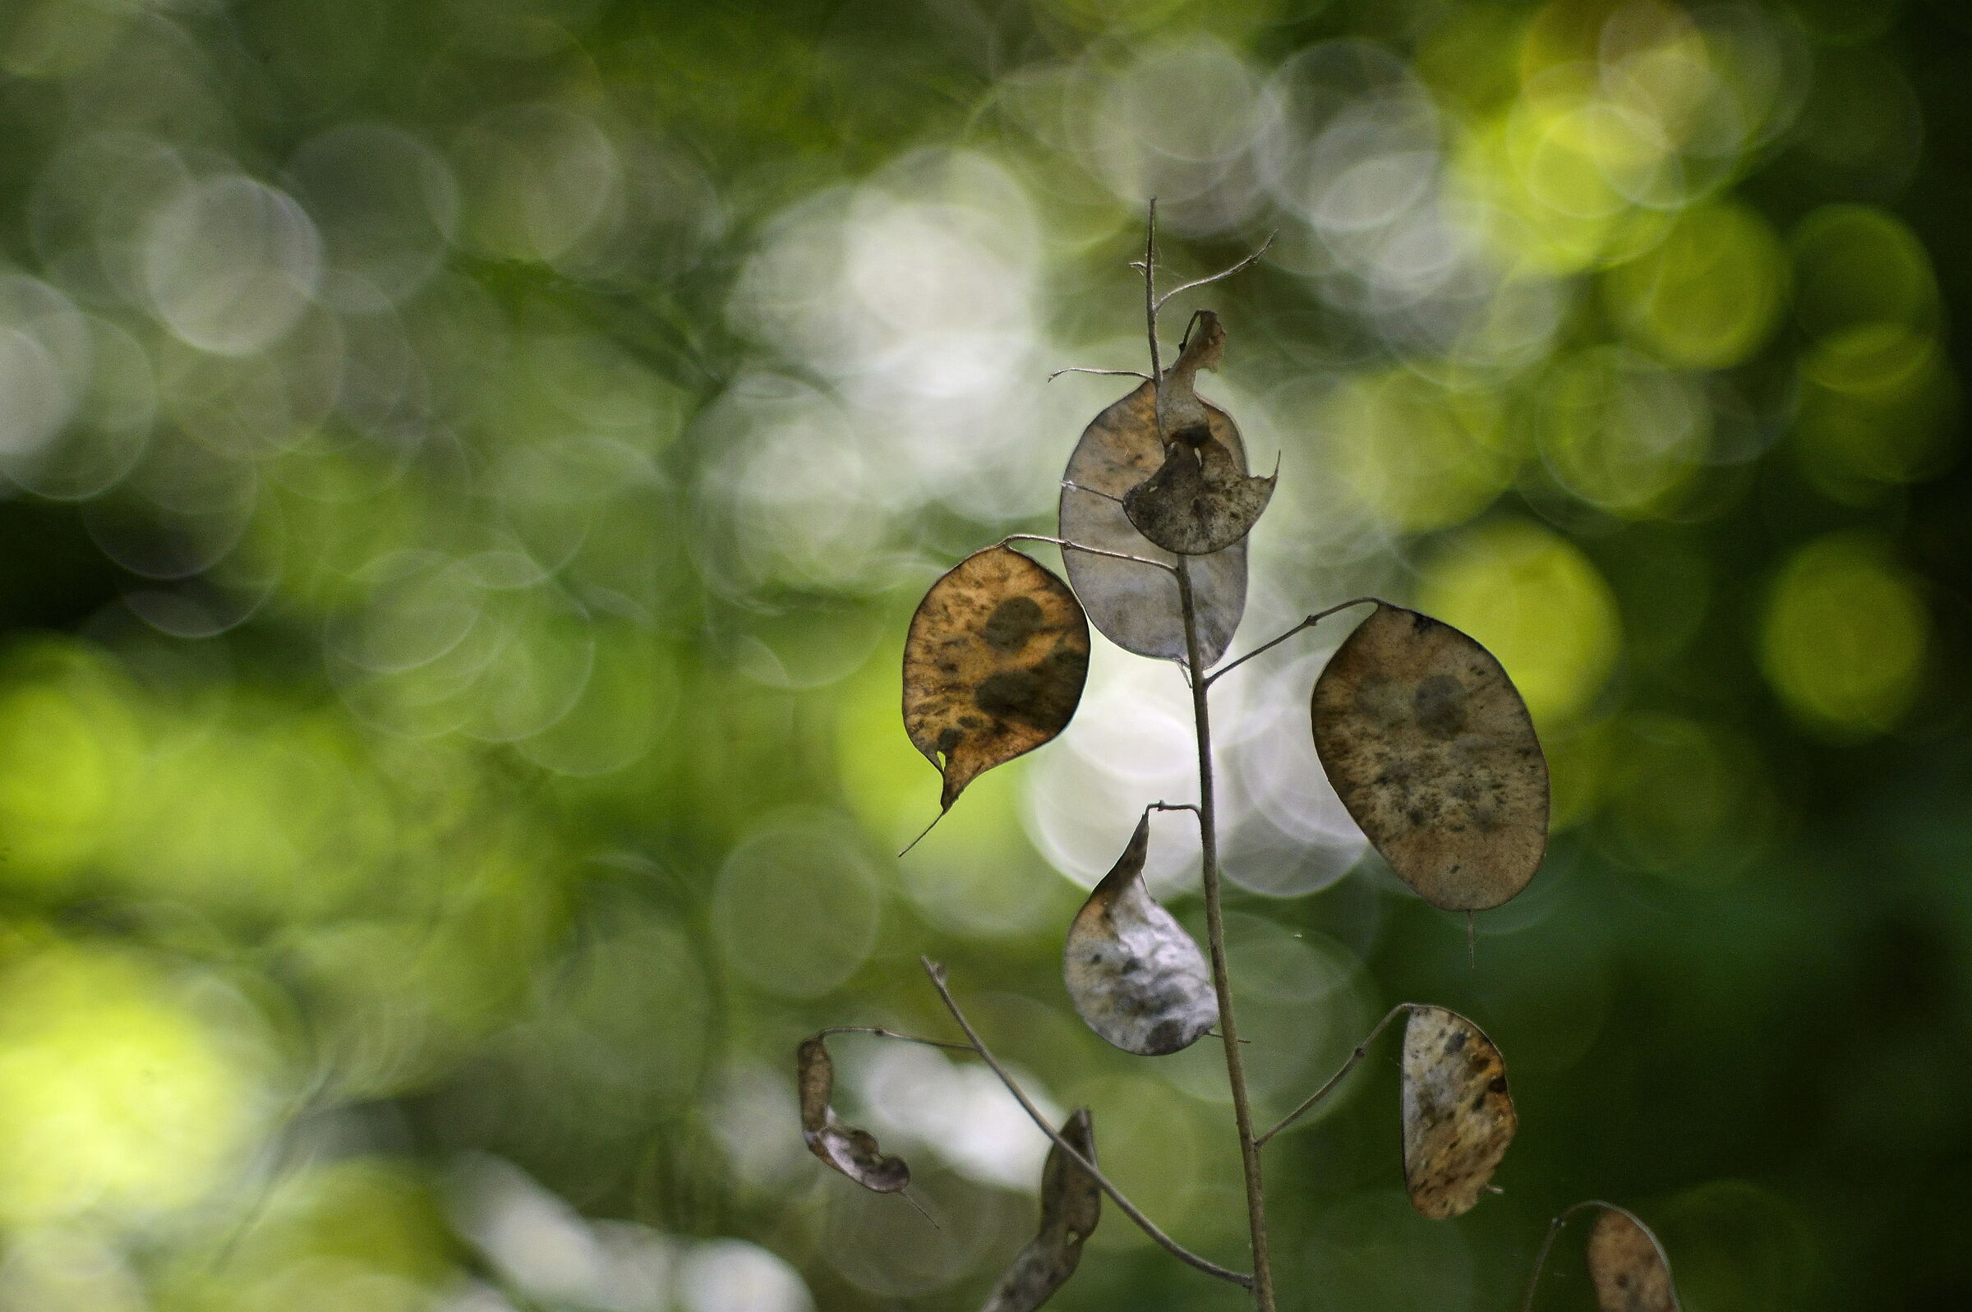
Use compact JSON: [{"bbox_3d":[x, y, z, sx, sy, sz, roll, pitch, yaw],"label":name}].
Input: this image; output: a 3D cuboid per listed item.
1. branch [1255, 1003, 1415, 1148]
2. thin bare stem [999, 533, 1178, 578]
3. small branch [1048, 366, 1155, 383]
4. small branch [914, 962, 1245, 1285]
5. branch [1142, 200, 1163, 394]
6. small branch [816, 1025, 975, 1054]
[{"bbox_3d":[0.049,0.059,1.400,0.030,0.003,0.003,-41,0,0],"label":"branch"},{"bbox_3d":[0.015,-0.014,1.400,0.025,0.003,0.003,11,0,0],"label":"thin bare stem"},{"bbox_3d":[0.016,-0.040,1.400,0.015,0.002,0.002,0,0,0],"label":"small branch"},{"bbox_3d":[0.013,0.068,1.400,0.007,0.067,0.006,-45,0,0],"label":"small branch"},{"bbox_3d":[0.024,-0.050,1.400,0.002,0.029,0.002,-2,0,0],"label":"branch"},{"bbox_3d":[-0.013,0.054,1.400,0.023,0.003,0.003,5,0,0],"label":"small branch"}]

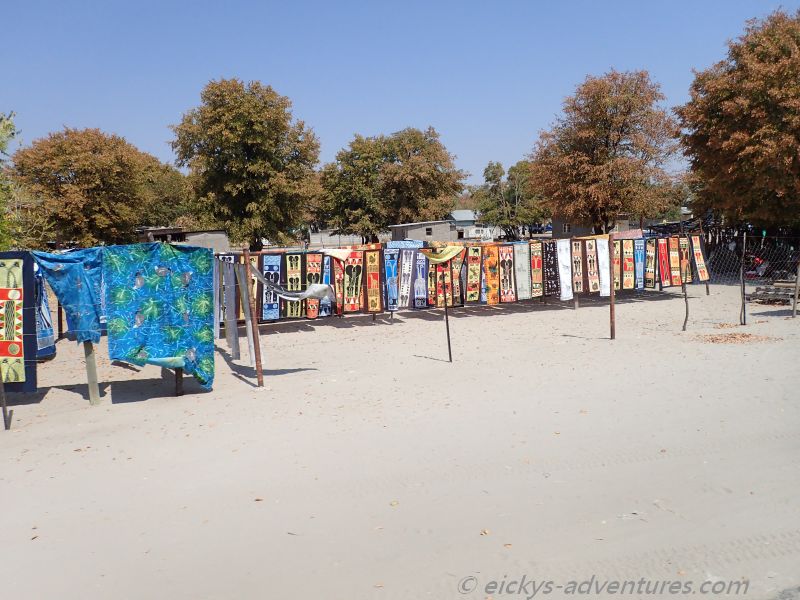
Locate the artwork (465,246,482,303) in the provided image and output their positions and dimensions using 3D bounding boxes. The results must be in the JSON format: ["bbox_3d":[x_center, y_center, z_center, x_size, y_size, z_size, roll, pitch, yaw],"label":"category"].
[{"bbox_3d":[1.781,-0.618,13.998,0.480,1.380,0.100,-4,8,-21],"label":"artwork"}]

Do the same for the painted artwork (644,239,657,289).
[{"bbox_3d":[7.224,-1.053,16.662,0.435,1.444,0.050,-5,7,-19],"label":"painted artwork"}]

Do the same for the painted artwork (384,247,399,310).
[{"bbox_3d":[-0.206,-0.498,14.034,0.410,1.508,0.050,-5,7,-19],"label":"painted artwork"}]

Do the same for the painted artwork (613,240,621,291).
[{"bbox_3d":[6.077,-0.971,16.256,0.379,1.409,0.050,-5,7,-19],"label":"painted artwork"}]

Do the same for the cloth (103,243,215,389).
[{"bbox_3d":[-3.103,0.199,7.423,1.310,1.840,0.180,-4,8,-18],"label":"cloth"}]

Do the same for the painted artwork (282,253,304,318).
[{"bbox_3d":[-2.285,-0.311,12.398,0.470,1.420,0.100,-4,8,-21],"label":"painted artwork"}]

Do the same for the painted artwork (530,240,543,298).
[{"bbox_3d":[3.462,-0.774,14.656,0.390,1.450,0.100,-4,8,-21],"label":"painted artwork"}]

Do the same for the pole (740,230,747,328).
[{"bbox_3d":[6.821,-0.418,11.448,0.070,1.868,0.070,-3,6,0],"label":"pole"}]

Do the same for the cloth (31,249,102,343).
[{"bbox_3d":[-4.073,-0.043,7.100,0.730,1.150,0.150,-5,8,-26],"label":"cloth"}]

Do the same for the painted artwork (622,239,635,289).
[{"bbox_3d":[6.407,-0.995,16.200,0.420,1.458,0.050,-5,7,-21],"label":"painted artwork"}]

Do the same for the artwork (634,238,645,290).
[{"bbox_3d":[6.756,-1.001,16.300,0.360,1.467,0.050,-5,7,-21],"label":"artwork"}]

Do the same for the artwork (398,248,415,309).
[{"bbox_3d":[0.150,-0.497,13.356,0.410,1.400,0.100,-4,8,-21],"label":"artwork"}]

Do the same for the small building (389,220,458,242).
[{"bbox_3d":[1.897,-5.368,48.142,5.300,2.400,4.000,-2,8,-8],"label":"small building"}]

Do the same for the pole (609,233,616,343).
[{"bbox_3d":[3.815,-0.236,10.385,0.085,1.924,0.085,-3,7,0],"label":"pole"}]

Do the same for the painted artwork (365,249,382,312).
[{"bbox_3d":[-0.619,-0.456,13.500,0.400,1.495,0.050,-5,7,-21],"label":"painted artwork"}]

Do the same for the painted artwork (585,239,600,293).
[{"bbox_3d":[5.247,-0.940,15.750,0.420,1.472,0.050,-5,7,-21],"label":"painted artwork"}]

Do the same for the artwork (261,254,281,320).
[{"bbox_3d":[-2.925,-0.277,13.075,0.477,1.507,0.050,-5,7,-19],"label":"artwork"}]

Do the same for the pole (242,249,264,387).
[{"bbox_3d":[-2.013,0.265,7.959,0.068,1.908,0.068,-7,7,-22],"label":"pole"}]

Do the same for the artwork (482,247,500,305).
[{"bbox_3d":[2.367,-0.660,14.948,0.524,1.555,0.050,-5,7,-19],"label":"artwork"}]

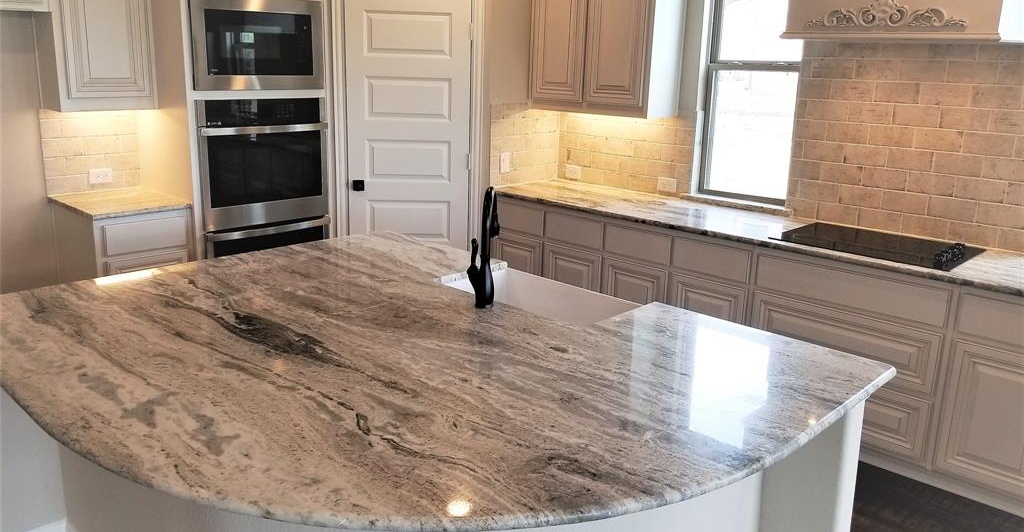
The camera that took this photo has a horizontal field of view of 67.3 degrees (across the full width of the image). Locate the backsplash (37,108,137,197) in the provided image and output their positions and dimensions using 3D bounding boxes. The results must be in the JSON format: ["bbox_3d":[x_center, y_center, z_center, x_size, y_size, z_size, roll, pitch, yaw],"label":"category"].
[{"bbox_3d":[-2.338,-0.646,4.290,0.013,0.460,0.495,15,20,40],"label":"backsplash"}]

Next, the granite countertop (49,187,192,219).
[{"bbox_3d":[-2.094,-0.338,4.113,0.696,0.031,0.486,15,20,40],"label":"granite countertop"}]

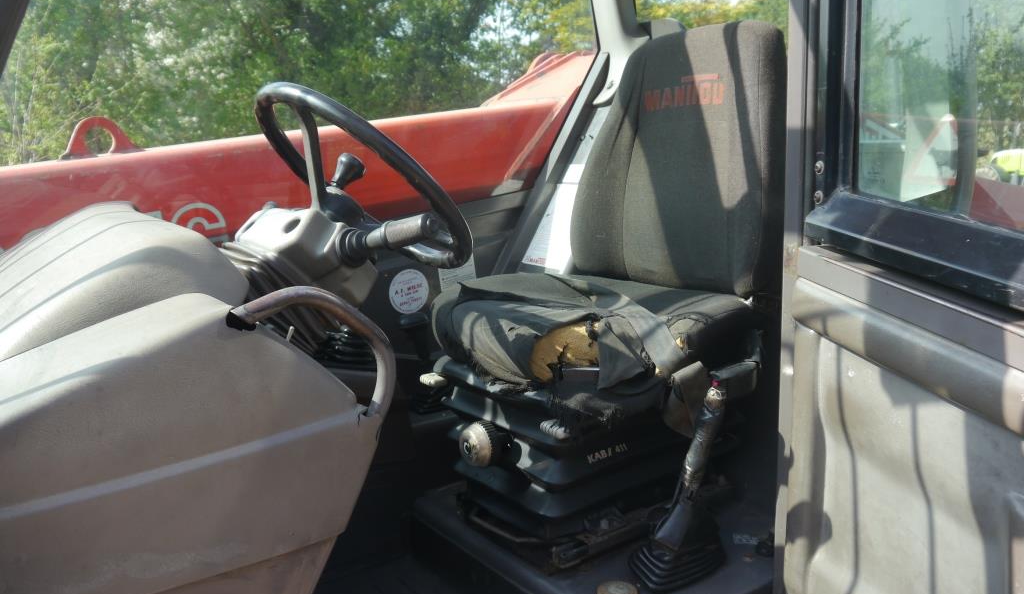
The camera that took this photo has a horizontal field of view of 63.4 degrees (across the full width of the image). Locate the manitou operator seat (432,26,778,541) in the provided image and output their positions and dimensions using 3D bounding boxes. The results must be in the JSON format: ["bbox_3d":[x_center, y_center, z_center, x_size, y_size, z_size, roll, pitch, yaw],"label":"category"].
[{"bbox_3d":[0.160,-0.048,1.560,0.537,0.907,0.517,-8,11,-35],"label":"manitou operator seat"}]

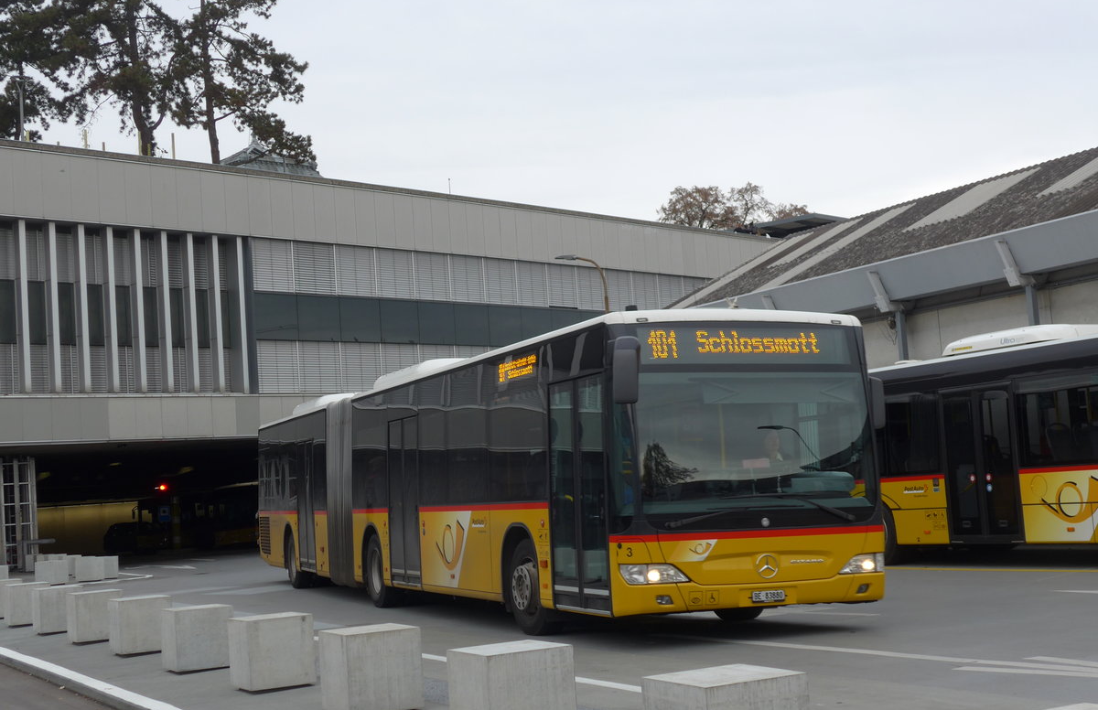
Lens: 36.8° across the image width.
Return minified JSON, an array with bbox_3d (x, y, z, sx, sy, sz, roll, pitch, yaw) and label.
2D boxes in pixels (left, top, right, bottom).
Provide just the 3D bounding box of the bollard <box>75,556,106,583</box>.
[{"bbox_3d":[-9.770,4.567,35.140,0.481,0.512,0.496,-5,-5,17],"label":"bollard"}]

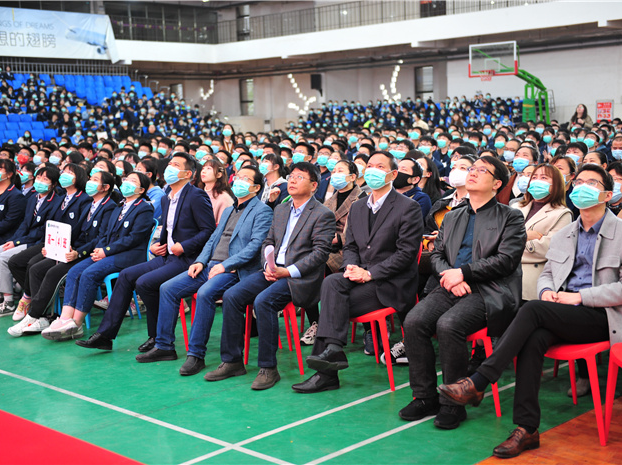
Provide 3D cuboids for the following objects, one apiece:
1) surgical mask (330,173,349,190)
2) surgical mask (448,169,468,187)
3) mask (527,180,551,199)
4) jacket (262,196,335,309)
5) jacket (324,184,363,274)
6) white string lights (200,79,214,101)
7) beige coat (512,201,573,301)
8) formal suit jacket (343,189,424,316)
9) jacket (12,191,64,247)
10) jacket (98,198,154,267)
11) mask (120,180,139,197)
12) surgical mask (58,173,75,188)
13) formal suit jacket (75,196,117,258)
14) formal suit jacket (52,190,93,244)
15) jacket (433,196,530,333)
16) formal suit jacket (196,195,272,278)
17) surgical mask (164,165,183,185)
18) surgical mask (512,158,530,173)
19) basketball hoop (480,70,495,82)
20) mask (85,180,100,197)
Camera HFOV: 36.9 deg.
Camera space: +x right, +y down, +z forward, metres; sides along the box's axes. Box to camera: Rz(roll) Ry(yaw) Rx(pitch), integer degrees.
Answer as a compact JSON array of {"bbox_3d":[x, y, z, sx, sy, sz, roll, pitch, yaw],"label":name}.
[{"bbox_3d":[0.203,-0.364,6.649,0.145,0.120,0.100,5,-3,44],"label":"surgical mask"},{"bbox_3d":[0.966,-0.360,6.105,0.145,0.120,0.090,3,-10,39],"label":"surgical mask"},{"bbox_3d":[1.397,-0.254,5.698,0.145,0.120,0.090,3,-2,35],"label":"mask"},{"bbox_3d":[-0.080,0.127,5.930,0.480,0.670,0.410,4,4,41],"label":"jacket"},{"bbox_3d":[0.221,-0.050,6.930,0.470,0.620,0.450,4,9,44],"label":"jacket"},{"bbox_3d":[-4.484,-6.136,40.000,0.580,0.930,0.450,-2,6,0],"label":"white string lights"},{"bbox_3d":[1.406,0.125,5.651,0.470,0.680,0.420,3,8,34],"label":"beige coat"},{"bbox_3d":[0.423,0.117,5.437,0.500,0.700,0.420,4,5,41],"label":"formal suit jacket"},{"bbox_3d":[-2.395,-0.105,8.192,0.430,0.550,0.380,3,5,38],"label":"jacket"},{"bbox_3d":[-1.442,0.004,7.247,0.420,0.550,0.380,3,5,38],"label":"jacket"},{"bbox_3d":[-1.359,-0.326,6.954,0.135,0.125,0.085,3,-4,36],"label":"mask"},{"bbox_3d":[-2.038,-0.433,7.769,0.140,0.120,0.085,2,-9,31],"label":"surgical mask"},{"bbox_3d":[-1.714,0.003,7.423,0.440,0.580,0.450,5,9,44],"label":"formal suit jacket"},{"bbox_3d":[-1.949,-0.046,7.694,0.450,0.570,0.400,4,9,44],"label":"formal suit jacket"},{"bbox_3d":[0.905,0.172,4.936,0.520,0.690,0.460,4,9,44],"label":"jacket"},{"bbox_3d":[-0.496,0.061,6.238,0.520,0.610,0.460,5,9,44],"label":"formal suit jacket"},{"bbox_3d":[-0.973,-0.408,6.595,0.090,0.135,0.135,9,-3,-44],"label":"surgical mask"},{"bbox_3d":[1.648,-0.521,7.300,0.135,0.125,0.085,4,-2,41],"label":"surgical mask"},{"bbox_3d":[5.677,-5.006,29.950,0.460,0.400,0.540,4,9,44],"label":"basketball hoop"},{"bbox_3d":[-1.690,-0.341,7.226,0.140,0.115,0.100,5,-3,44],"label":"mask"}]

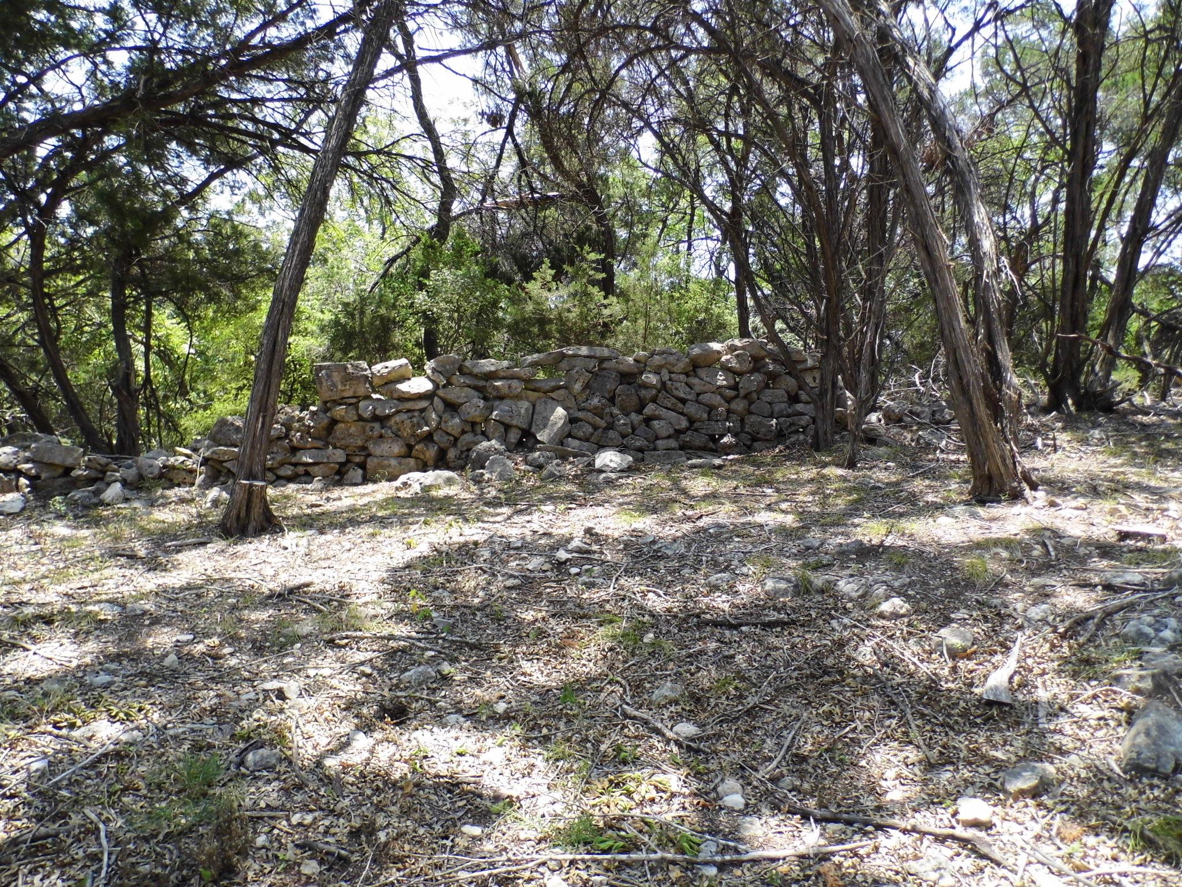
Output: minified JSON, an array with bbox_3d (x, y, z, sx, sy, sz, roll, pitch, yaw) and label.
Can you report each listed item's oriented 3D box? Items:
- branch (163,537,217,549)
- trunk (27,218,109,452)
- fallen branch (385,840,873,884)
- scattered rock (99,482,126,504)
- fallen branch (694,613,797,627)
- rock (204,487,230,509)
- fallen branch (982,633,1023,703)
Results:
[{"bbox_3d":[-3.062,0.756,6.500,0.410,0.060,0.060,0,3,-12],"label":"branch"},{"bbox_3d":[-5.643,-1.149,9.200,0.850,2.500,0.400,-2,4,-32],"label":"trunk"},{"bbox_3d":[0.109,1.112,2.372,1.339,0.050,0.190,-3,9,-4],"label":"fallen branch"},{"bbox_3d":[-4.207,0.434,7.500,0.240,0.200,0.200,-2,4,-29],"label":"scattered rock"},{"bbox_3d":[0.745,0.834,4.087,0.468,0.040,0.087,-1,9,9],"label":"fallen branch"},{"bbox_3d":[-3.435,0.501,7.850,0.210,0.190,0.180,0,3,-11],"label":"rock"},{"bbox_3d":[1.720,0.871,3.462,0.181,0.080,0.653,4,11,37],"label":"fallen branch"}]

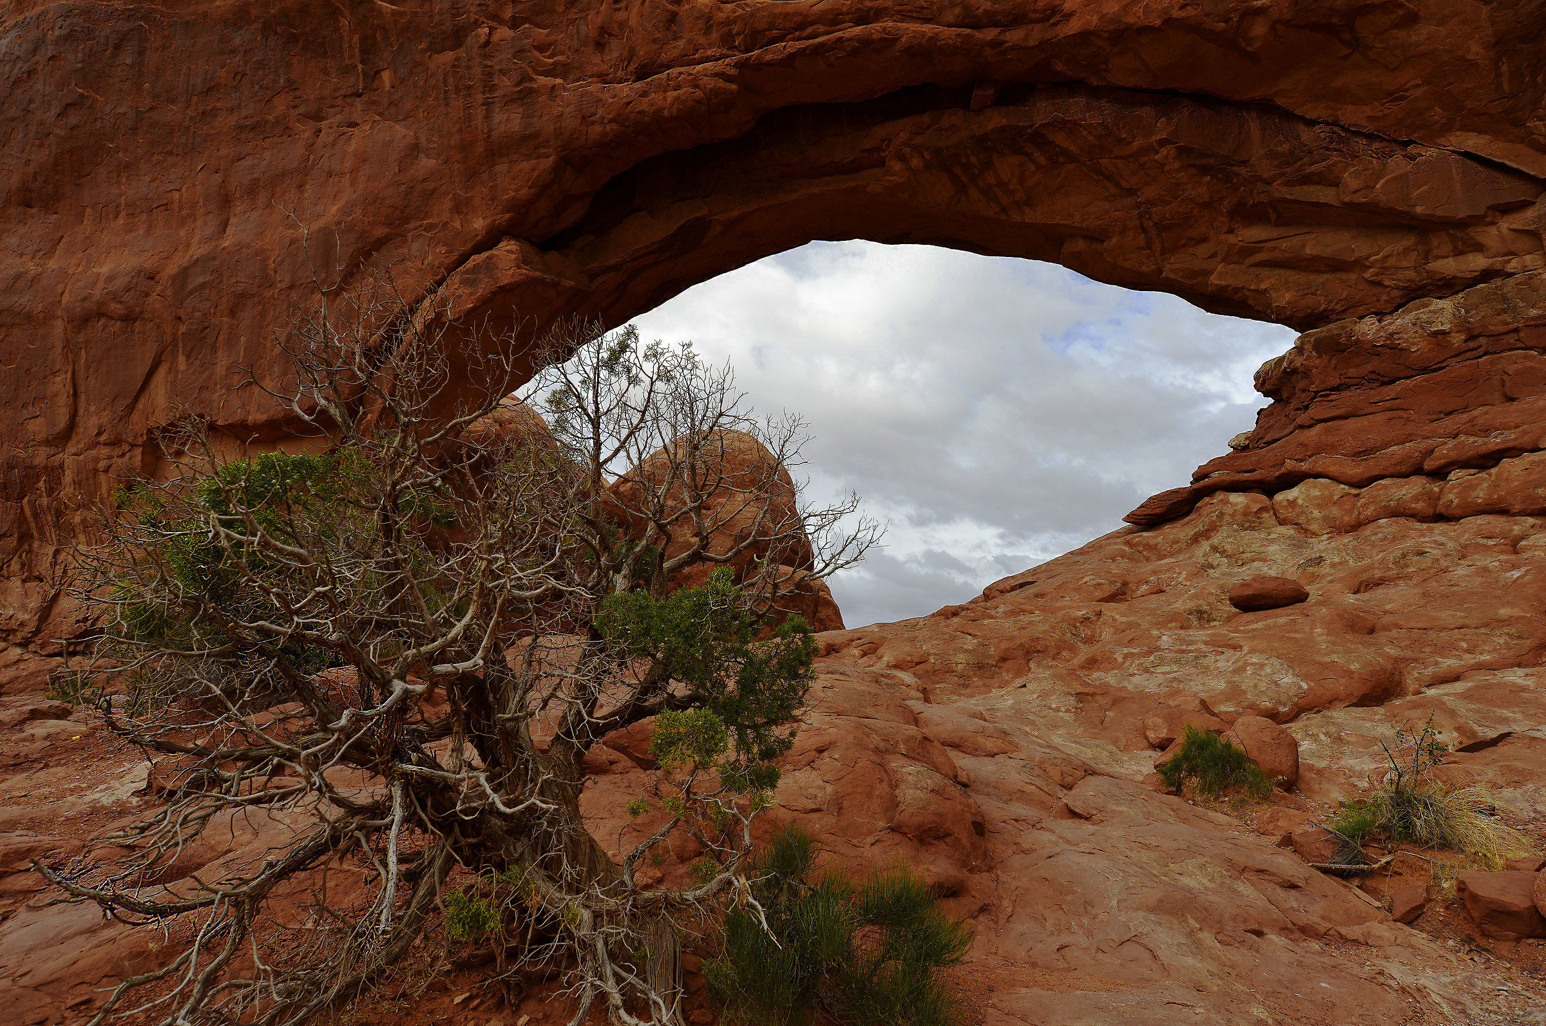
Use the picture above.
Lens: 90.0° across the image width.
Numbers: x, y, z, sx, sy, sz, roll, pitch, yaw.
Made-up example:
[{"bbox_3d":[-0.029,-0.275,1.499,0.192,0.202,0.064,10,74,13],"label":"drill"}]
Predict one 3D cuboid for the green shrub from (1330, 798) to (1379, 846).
[{"bbox_3d":[3.460,1.836,4.600,0.260,0.230,0.230,0,-8,0],"label":"green shrub"}]

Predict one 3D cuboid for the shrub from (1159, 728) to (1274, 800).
[{"bbox_3d":[3.312,1.880,5.800,0.780,0.500,0.640,0,-8,0],"label":"shrub"}]

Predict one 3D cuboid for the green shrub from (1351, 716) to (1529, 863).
[{"bbox_3d":[4.064,1.678,4.700,0.900,0.760,0.750,0,-8,0],"label":"green shrub"}]

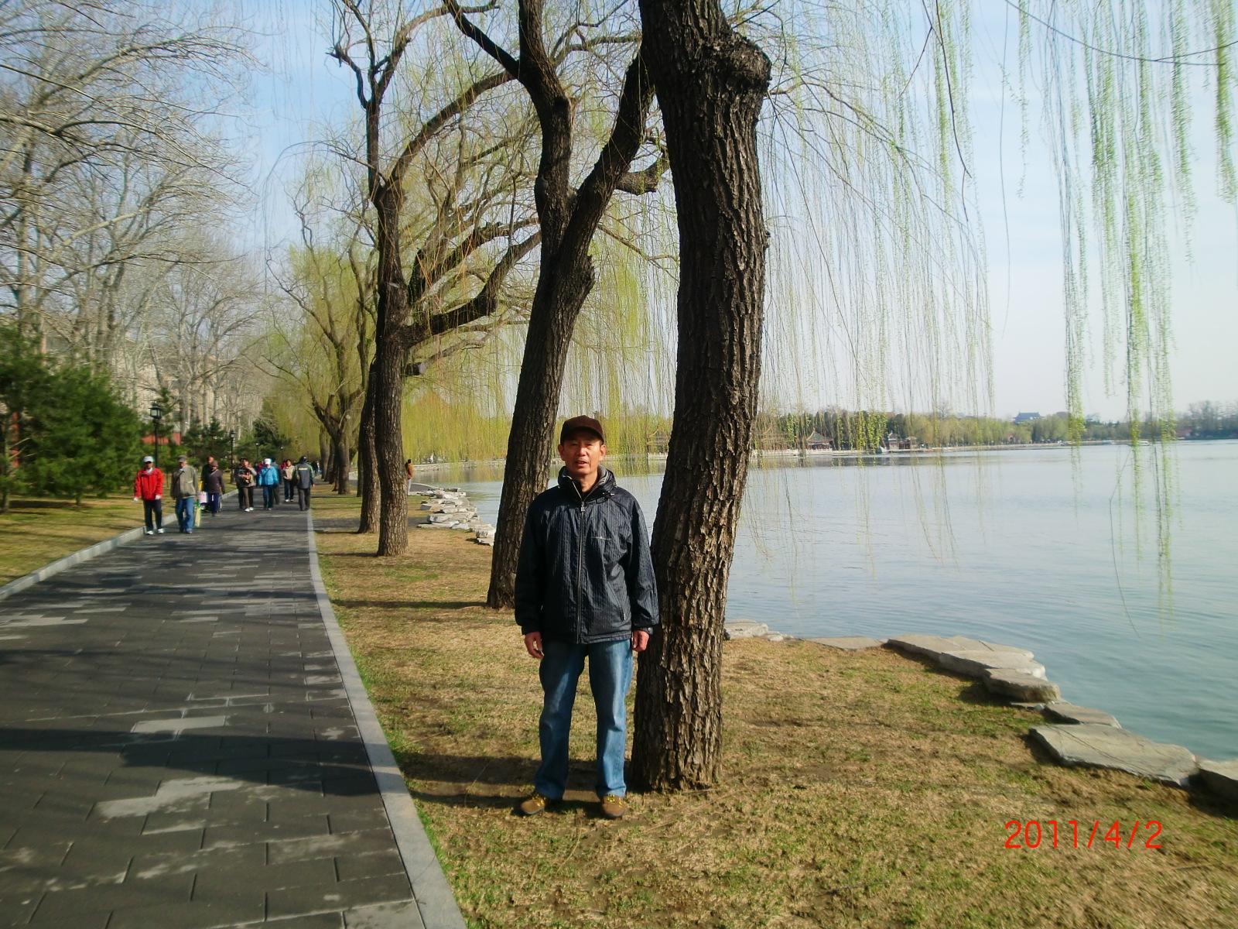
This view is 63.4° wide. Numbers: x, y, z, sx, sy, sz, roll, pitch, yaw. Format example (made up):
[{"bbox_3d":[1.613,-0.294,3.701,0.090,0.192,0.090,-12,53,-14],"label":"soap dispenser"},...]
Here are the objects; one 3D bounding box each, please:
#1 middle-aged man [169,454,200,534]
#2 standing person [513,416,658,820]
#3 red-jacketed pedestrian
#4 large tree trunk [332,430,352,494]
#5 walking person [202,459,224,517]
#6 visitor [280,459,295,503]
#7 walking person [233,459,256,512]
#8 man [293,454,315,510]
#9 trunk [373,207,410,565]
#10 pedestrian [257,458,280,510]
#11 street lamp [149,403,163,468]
[{"bbox_3d":[-9.497,0.656,21.900,0.620,1.713,0.450,-1,1,-14],"label":"middle-aged man"},{"bbox_3d":[-0.147,0.670,4.420,0.620,1.740,0.370,-1,1,4],"label":"standing person"},{"bbox_3d":[-10.326,0.662,22.000,0.640,1.715,0.420,-1,1,-20],"label":"red-jacketed pedestrian"},{"bbox_3d":[-11.483,-0.090,41.500,0.750,2.665,0.680,-1,1,0],"label":"large tree trunk"},{"bbox_3d":[-11.695,0.701,28.900,0.600,1.585,0.420,-1,1,-16],"label":"walking person"},{"bbox_3d":[-12.023,0.592,36.400,0.520,1.593,0.400,-1,1,-14],"label":"visitor"},{"bbox_3d":[-11.423,0.635,30.600,0.620,1.596,0.450,-1,1,-16],"label":"walking person"},{"bbox_3d":[-9.666,0.563,30.700,0.620,1.690,0.420,-1,1,-18],"label":"man"},{"bbox_3d":[-3.753,-1.458,16.500,0.620,5.896,0.580,-1,1,0],"label":"trunk"},{"bbox_3d":[-10.908,0.618,31.200,0.600,1.615,0.420,-1,1,-19],"label":"pedestrian"},{"bbox_3d":[-15.251,-0.271,33.000,0.400,3.506,0.400,-1,1,-18],"label":"street lamp"}]

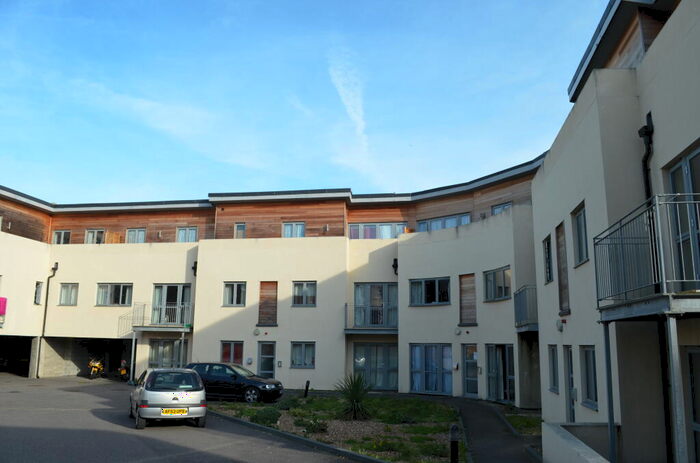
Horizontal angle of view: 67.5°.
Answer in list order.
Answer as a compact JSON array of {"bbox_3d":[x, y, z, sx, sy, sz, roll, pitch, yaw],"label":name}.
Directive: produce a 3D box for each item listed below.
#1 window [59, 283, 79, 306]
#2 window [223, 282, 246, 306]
[{"bbox_3d":[-14.686,3.303,27.428,1.180,1.190,0.150,-2,-12,13],"label":"window"},{"bbox_3d":[-5.393,2.932,24.493,1.156,1.240,0.150,-1,-12,8],"label":"window"}]

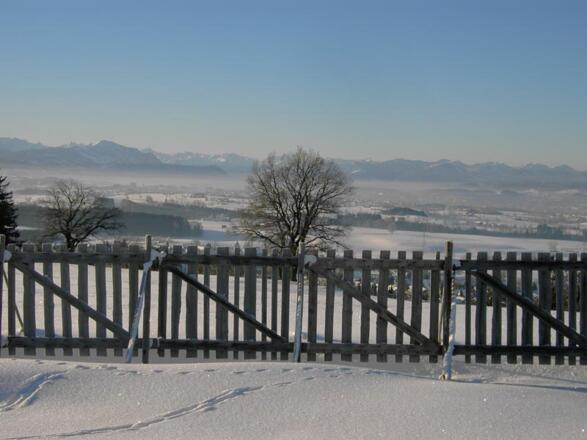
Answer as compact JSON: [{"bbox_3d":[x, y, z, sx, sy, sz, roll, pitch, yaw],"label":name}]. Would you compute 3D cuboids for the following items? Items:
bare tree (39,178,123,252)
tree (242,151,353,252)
[{"bbox_3d":[-18.100,0.150,84.000,7.000,7.100,6.800,1,3,0],"label":"bare tree"},{"bbox_3d":[0.250,-0.450,78.000,8.900,10.400,8.700,1,3,0],"label":"tree"}]

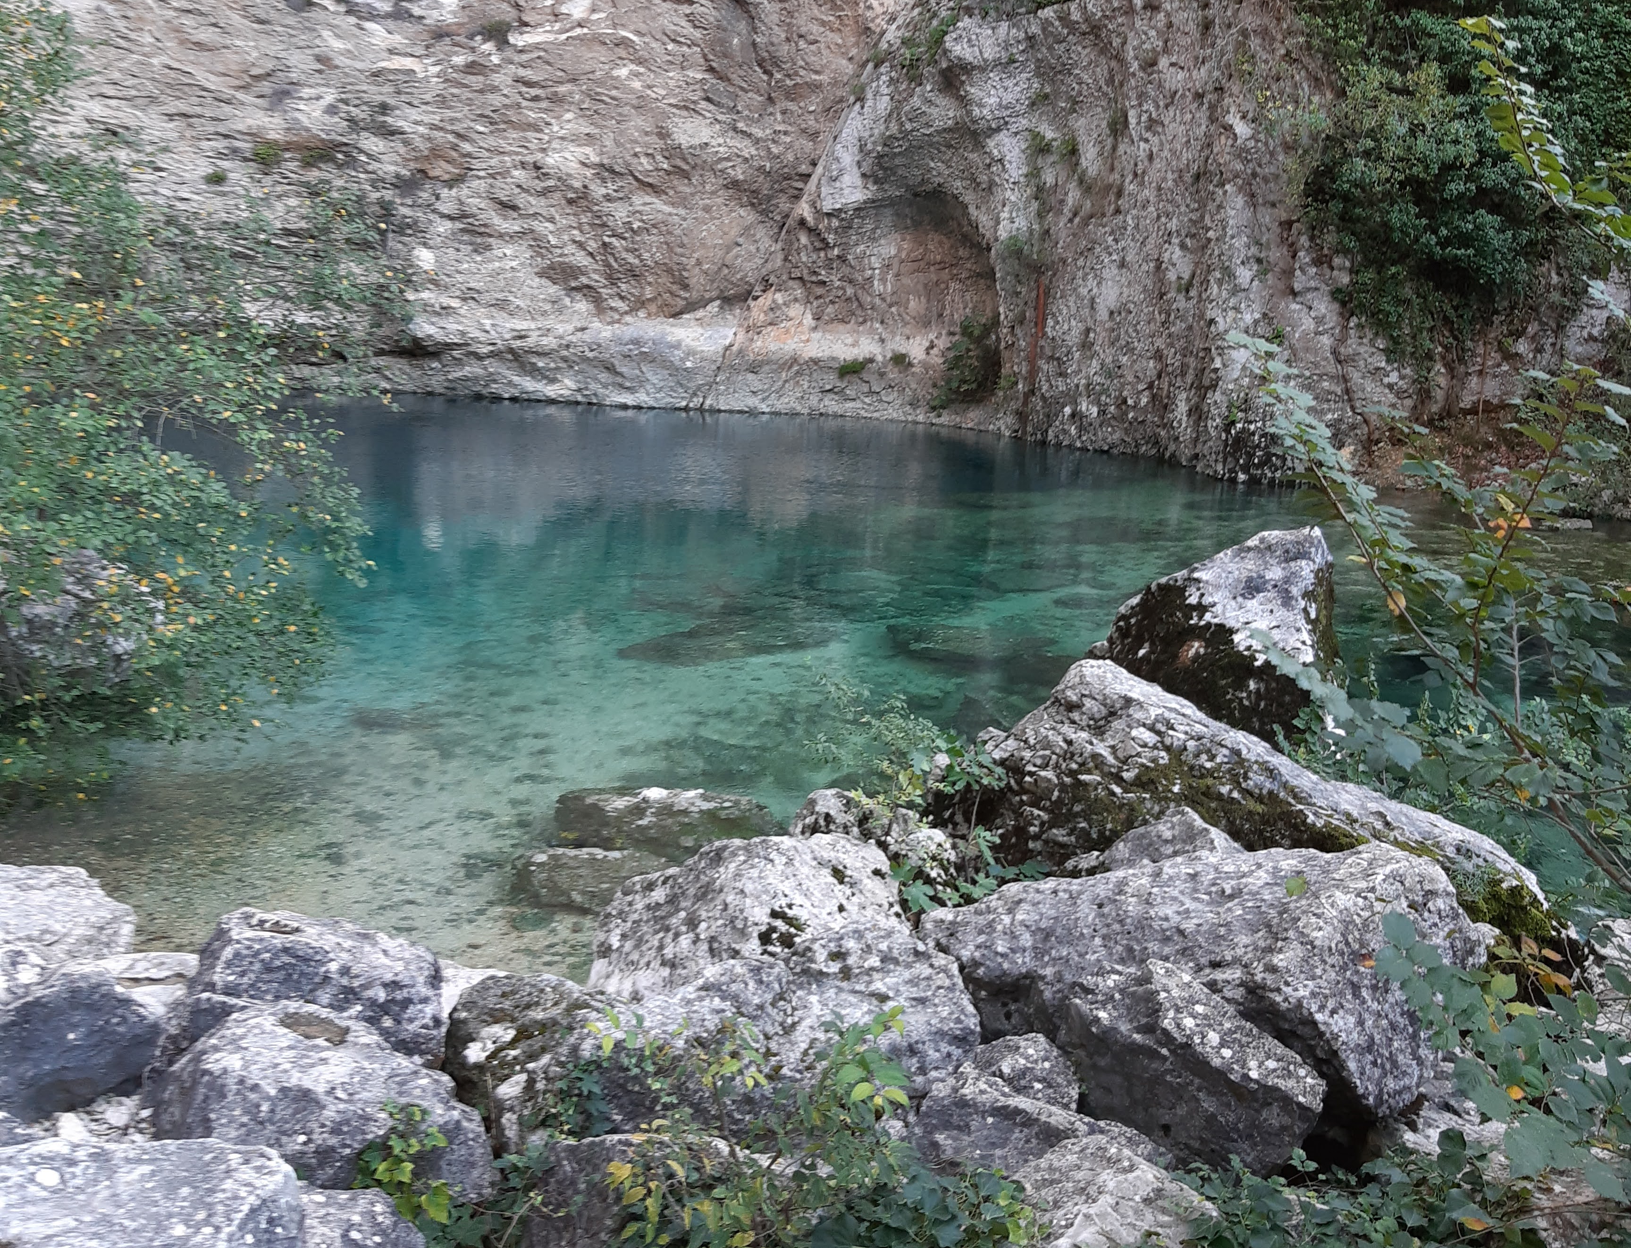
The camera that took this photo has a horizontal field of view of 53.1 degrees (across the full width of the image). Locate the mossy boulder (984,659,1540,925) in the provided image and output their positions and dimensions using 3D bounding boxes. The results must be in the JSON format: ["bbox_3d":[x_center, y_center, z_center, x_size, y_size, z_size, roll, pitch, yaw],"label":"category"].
[{"bbox_3d":[1.677,0.617,6.360,1.961,0.869,1.007,3,12,15],"label":"mossy boulder"}]

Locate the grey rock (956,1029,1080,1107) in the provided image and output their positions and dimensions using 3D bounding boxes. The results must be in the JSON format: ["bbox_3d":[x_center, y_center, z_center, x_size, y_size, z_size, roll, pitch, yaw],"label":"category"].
[{"bbox_3d":[0.548,1.216,4.399,0.339,0.265,0.297,0,12,0],"label":"grey rock"}]

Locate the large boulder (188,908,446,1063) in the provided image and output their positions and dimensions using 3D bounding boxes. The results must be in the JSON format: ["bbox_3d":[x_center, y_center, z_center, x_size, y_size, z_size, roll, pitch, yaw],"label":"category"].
[{"bbox_3d":[-1.511,1.121,5.035,0.689,0.413,0.530,0,12,0],"label":"large boulder"}]

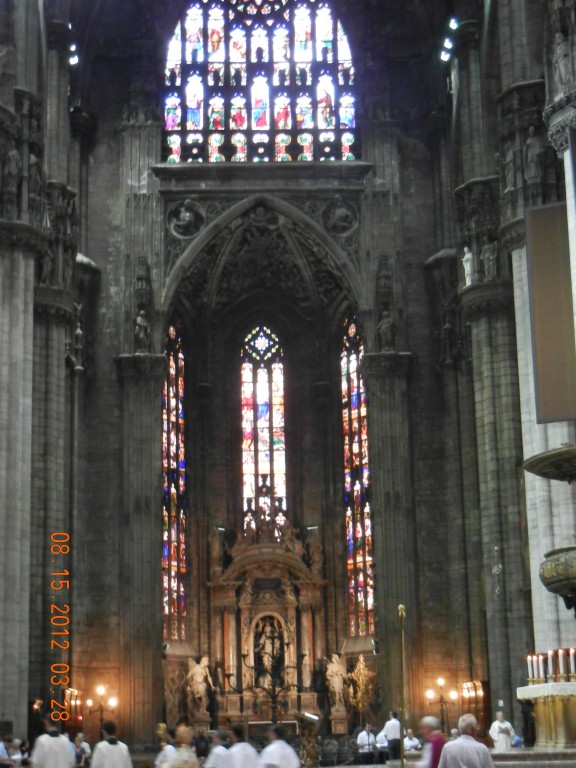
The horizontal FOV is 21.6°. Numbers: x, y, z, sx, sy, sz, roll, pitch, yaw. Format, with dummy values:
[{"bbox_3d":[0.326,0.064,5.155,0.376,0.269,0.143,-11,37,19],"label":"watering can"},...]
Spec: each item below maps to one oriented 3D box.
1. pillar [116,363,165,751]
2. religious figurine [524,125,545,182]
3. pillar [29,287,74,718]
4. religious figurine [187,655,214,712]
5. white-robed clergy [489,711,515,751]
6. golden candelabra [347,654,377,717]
[{"bbox_3d":[-6.904,7.637,70.282,2.150,18.720,1.500,-1,-12,-2],"label":"pillar"},{"bbox_3d":[8.584,-8.031,52.538,0.700,2.140,0.600,-1,-12,-2],"label":"religious figurine"},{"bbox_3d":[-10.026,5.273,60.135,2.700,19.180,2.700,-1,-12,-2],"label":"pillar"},{"bbox_3d":[-4.005,13.750,69.058,1.280,2.510,0.900,2,-13,-17],"label":"religious figurine"},{"bbox_3d":[5.582,9.348,39.129,0.680,1.720,0.450,-2,-12,3],"label":"white-robed clergy"},{"bbox_3d":[2.913,11.782,58.983,1.100,2.380,0.500,-1,-12,-2],"label":"golden candelabra"}]

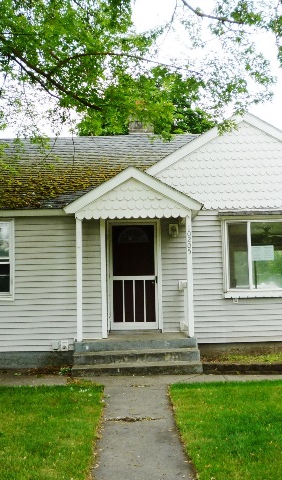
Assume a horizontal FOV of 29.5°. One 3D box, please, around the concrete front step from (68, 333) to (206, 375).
[{"bbox_3d":[-0.062,1.938,9.206,2.035,0.498,1.670,-1,-5,0],"label":"concrete front step"}]

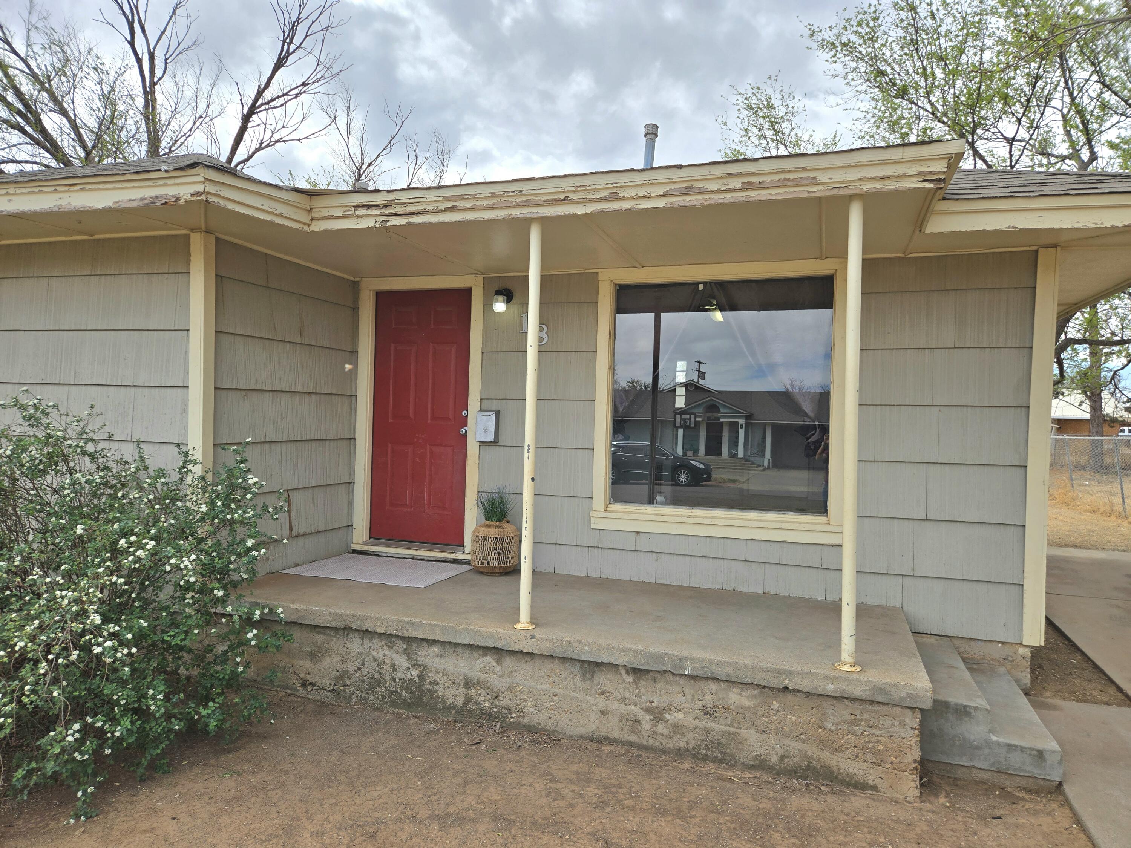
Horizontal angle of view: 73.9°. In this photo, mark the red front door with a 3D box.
[{"bbox_3d":[-1.138,-0.066,6.056,0.910,2.030,0.050,1,1,19],"label":"red front door"}]

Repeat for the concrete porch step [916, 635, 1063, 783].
[{"bbox_3d":[2.213,1.491,4.154,0.605,0.300,1.240,1,1,19],"label":"concrete porch step"}]

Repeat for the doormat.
[{"bbox_3d":[-1.371,1.081,5.629,1.203,0.012,0.807,1,1,19],"label":"doormat"}]

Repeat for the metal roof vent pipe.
[{"bbox_3d":[0.969,-3.160,8.663,0.165,0.581,0.165,4,2,19],"label":"metal roof vent pipe"}]

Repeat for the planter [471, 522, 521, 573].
[{"bbox_3d":[-0.519,0.914,5.565,0.360,0.386,0.360,1,1,0],"label":"planter"}]

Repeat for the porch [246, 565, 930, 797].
[{"bbox_3d":[-0.091,1.385,4.785,4.200,0.520,1.530,1,1,19],"label":"porch"}]

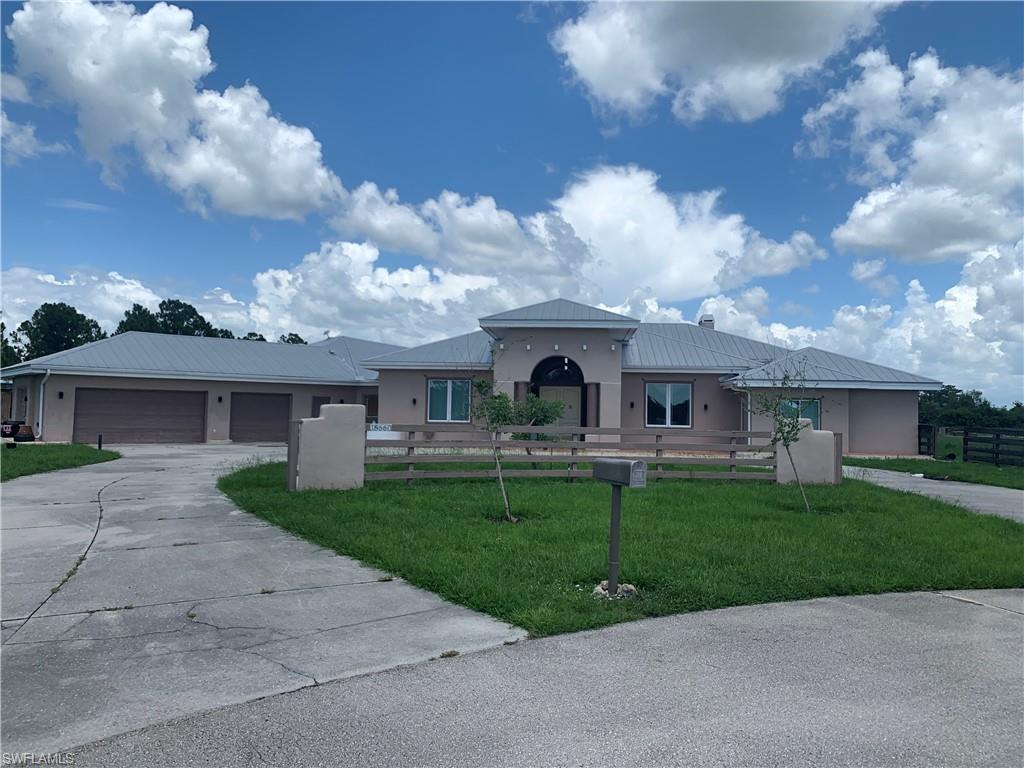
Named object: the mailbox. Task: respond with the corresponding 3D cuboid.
[{"bbox_3d":[0.966,0.792,6.940,0.185,0.236,0.515,4,-4,-33],"label":"mailbox"}]

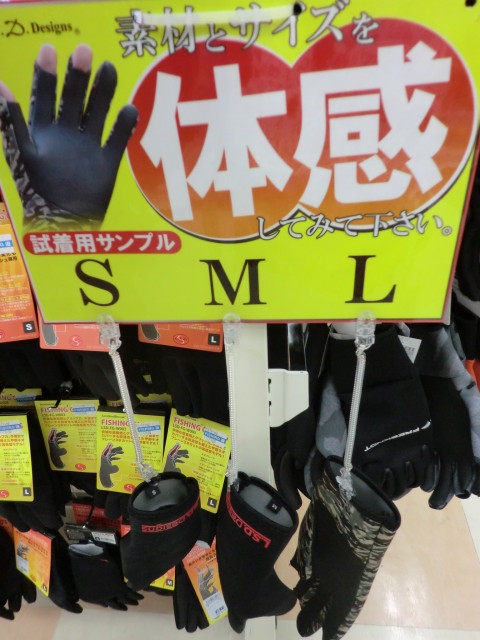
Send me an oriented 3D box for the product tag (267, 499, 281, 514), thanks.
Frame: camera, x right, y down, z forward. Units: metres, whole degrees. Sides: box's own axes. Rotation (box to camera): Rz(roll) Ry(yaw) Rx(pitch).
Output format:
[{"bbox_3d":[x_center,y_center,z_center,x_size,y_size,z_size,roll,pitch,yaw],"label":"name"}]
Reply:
[{"bbox_3d":[0.036,0.196,0.505,0.013,0.013,0.002,30,28,20],"label":"product tag"}]

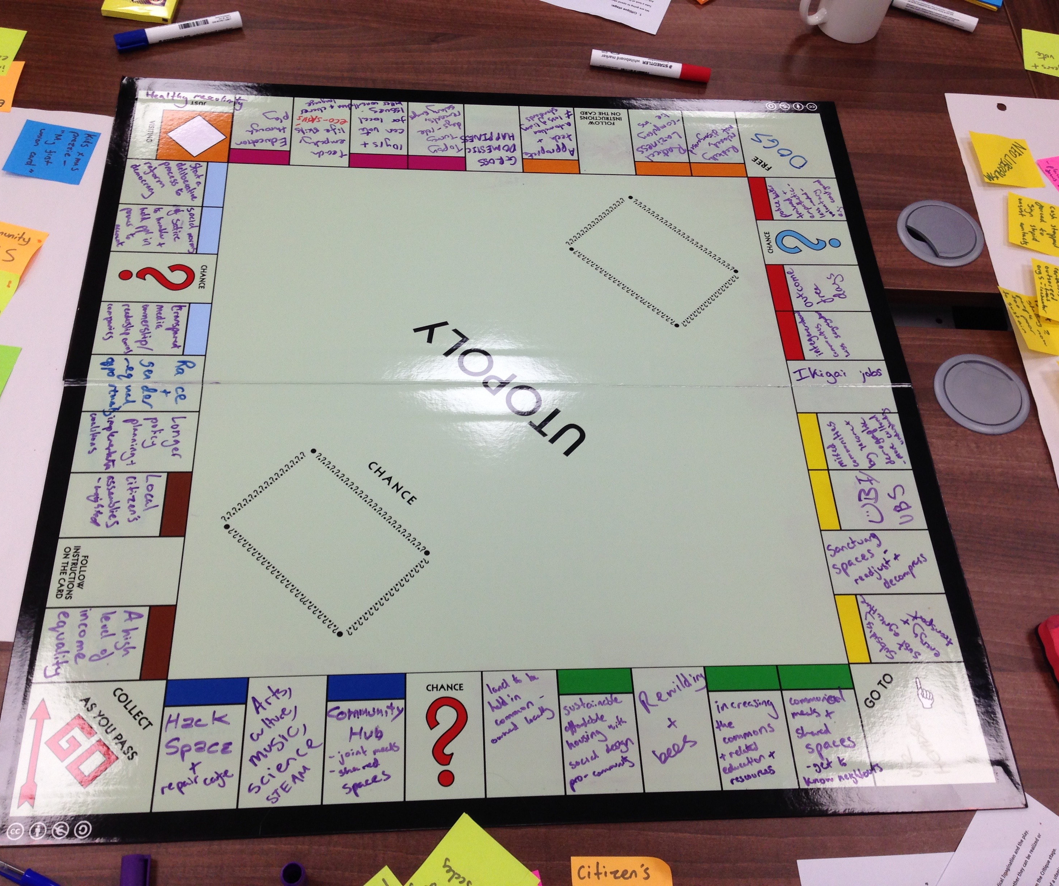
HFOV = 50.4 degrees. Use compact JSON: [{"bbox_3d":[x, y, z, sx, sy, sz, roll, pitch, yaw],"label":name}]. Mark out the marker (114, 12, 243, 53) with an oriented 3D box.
[{"bbox_3d":[-0.401,-0.472,1.291,0.144,0.018,0.020,-18,63,-16],"label":"marker"}]

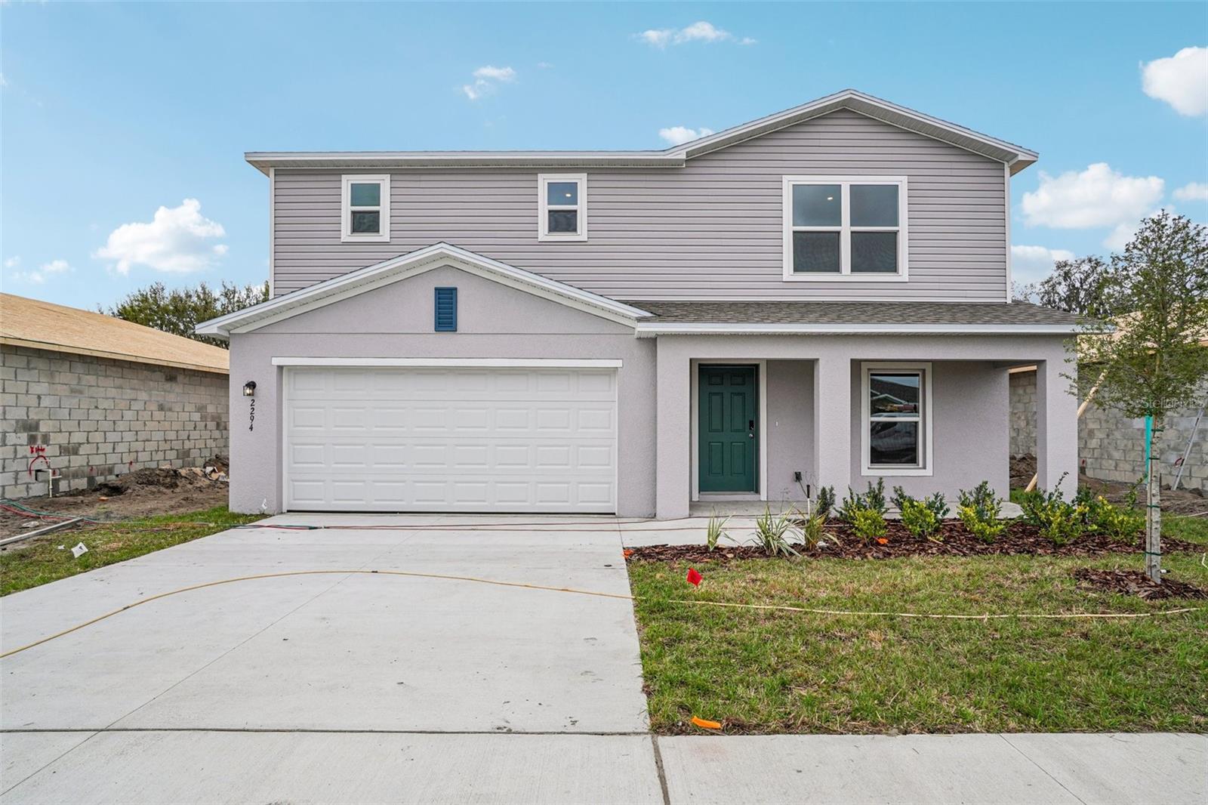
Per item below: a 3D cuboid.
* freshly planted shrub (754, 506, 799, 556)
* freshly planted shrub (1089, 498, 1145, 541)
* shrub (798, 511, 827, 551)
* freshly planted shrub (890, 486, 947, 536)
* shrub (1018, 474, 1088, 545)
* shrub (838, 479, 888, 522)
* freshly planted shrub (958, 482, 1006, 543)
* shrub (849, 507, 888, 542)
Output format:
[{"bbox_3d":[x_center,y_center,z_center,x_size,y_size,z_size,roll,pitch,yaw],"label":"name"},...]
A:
[{"bbox_3d":[1.811,1.328,6.350,0.486,0.473,0.470,0,-1,0],"label":"freshly planted shrub"},{"bbox_3d":[5.944,1.346,7.000,0.622,0.467,0.550,0,-1,0],"label":"freshly planted shrub"},{"bbox_3d":[2.244,1.368,6.500,0.308,0.400,0.320,0,-1,0],"label":"shrub"},{"bbox_3d":[3.789,1.307,7.250,0.688,0.557,0.620,0,-1,0],"label":"freshly planted shrub"},{"bbox_3d":[5.206,1.212,7.000,0.782,0.737,0.700,0,-1,0],"label":"shrub"},{"bbox_3d":[3.388,1.300,7.900,0.629,0.601,0.550,0,-1,0],"label":"shrub"},{"bbox_3d":[4.395,1.264,7.050,0.551,0.634,0.600,0,-1,0],"label":"freshly planted shrub"},{"bbox_3d":[3.024,1.387,6.900,0.423,0.381,0.420,0,-1,0],"label":"shrub"}]

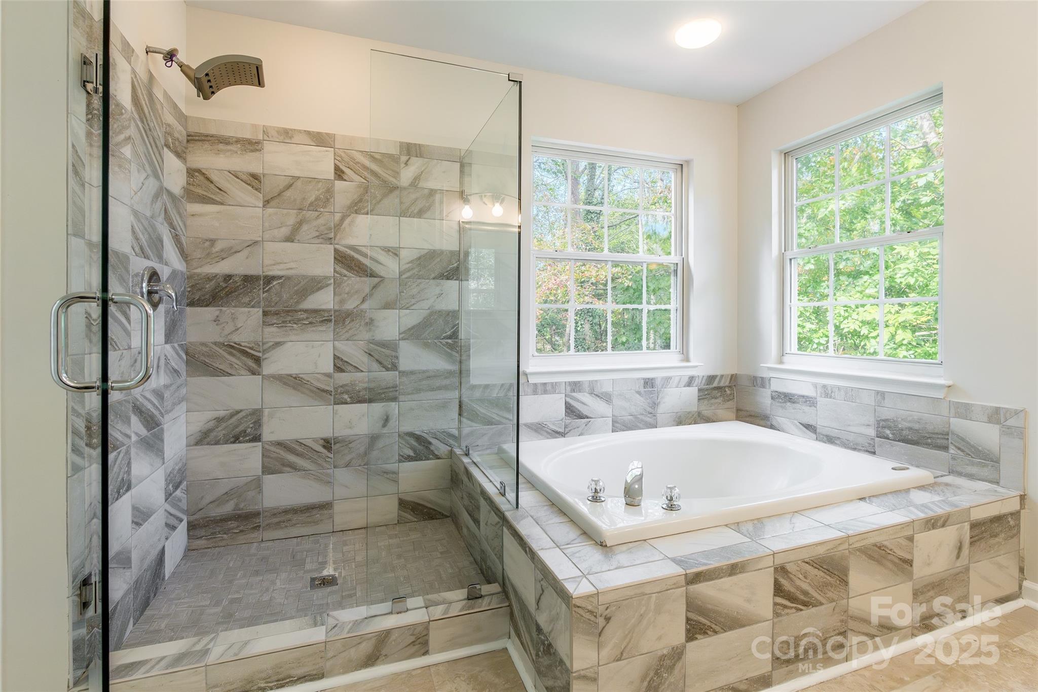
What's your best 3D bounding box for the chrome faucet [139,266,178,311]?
[{"bbox_3d":[-1.296,-0.204,1.677,0.090,0.165,0.165,0,1,-19],"label":"chrome faucet"}]

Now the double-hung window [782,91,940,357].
[{"bbox_3d":[1.738,-0.520,2.362,0.090,1.200,0.850,0,1,-19],"label":"double-hung window"}]

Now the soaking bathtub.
[{"bbox_3d":[0.788,0.715,2.118,1.560,0.450,1.180,0,1,-19],"label":"soaking bathtub"}]

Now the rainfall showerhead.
[{"bbox_3d":[-1.157,-1.002,1.715,0.370,0.145,0.165,0,1,-19],"label":"rainfall showerhead"}]

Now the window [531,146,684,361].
[{"bbox_3d":[0.545,-0.537,2.805,1.050,1.220,0.090,0,1,-19],"label":"window"}]

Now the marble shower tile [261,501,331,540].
[{"bbox_3d":[-1.041,0.828,2.184,0.303,0.152,0.010,0,1,-19],"label":"marble shower tile"}]

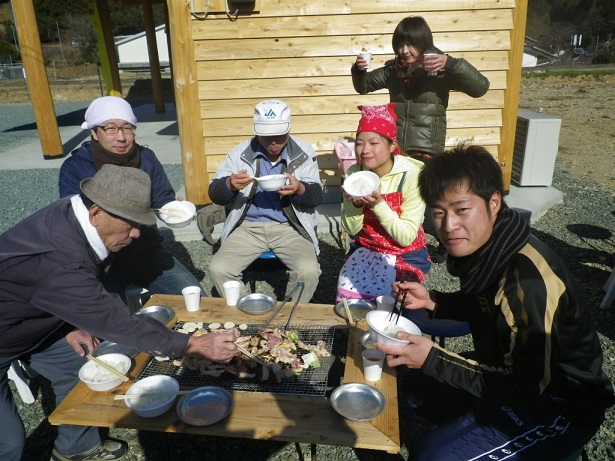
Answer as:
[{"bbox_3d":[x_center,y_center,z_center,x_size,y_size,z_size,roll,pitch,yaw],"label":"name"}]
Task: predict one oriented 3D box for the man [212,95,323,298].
[{"bbox_3d":[-0.191,-0.046,2.528,0.580,1.160,0.740,-2,20,-2],"label":"man"}]

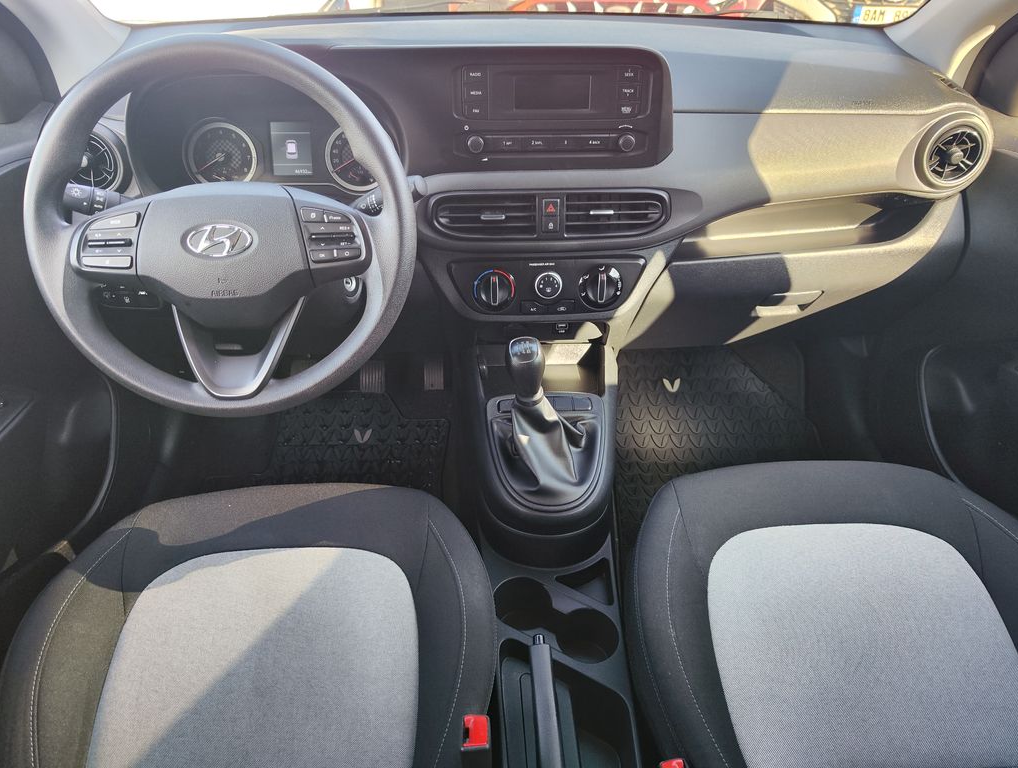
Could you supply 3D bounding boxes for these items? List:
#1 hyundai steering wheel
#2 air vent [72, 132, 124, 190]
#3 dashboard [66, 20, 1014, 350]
[{"bbox_3d":[-0.282,-0.154,0.701,0.370,0.365,0.090,-2,13,-3],"label":"hyundai steering wheel"},{"bbox_3d":[-0.540,-0.286,0.880,0.088,0.088,0.040,1,24,0],"label":"air vent"},{"bbox_3d":[0.031,-0.327,1.004,1.300,0.380,0.500,-2,36,-3],"label":"dashboard"}]

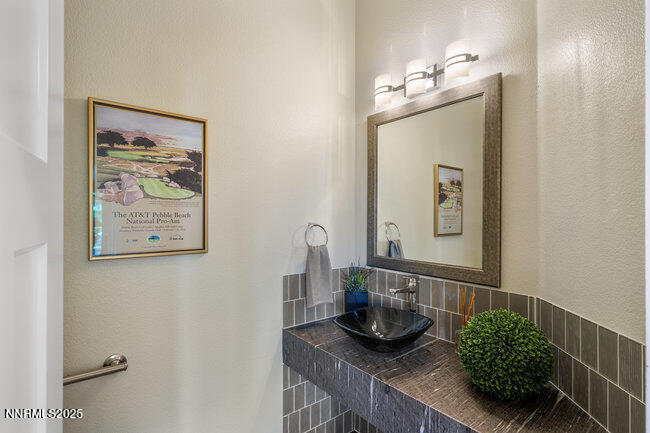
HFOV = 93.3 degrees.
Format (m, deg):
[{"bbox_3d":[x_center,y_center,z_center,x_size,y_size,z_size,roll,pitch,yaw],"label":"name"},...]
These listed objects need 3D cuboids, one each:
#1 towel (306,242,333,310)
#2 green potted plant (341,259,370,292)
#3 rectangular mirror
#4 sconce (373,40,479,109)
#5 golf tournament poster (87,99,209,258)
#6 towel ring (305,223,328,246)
[{"bbox_3d":[-0.029,0.362,1.861,0.195,0.365,0.060,0,0,-38],"label":"towel"},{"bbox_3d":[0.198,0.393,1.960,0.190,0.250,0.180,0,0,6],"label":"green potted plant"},{"bbox_3d":[0.535,-0.161,1.685,0.028,0.965,0.800,0,0,-38],"label":"rectangular mirror"},{"bbox_3d":[0.496,-0.730,1.648,0.136,0.165,0.630,0,0,-38],"label":"sconce"},{"bbox_3d":[-0.754,-0.146,1.353,0.453,0.637,0.040,0,0,-38],"label":"golf tournament poster"},{"bbox_3d":[-0.067,0.119,1.859,0.160,0.155,0.076,0,0,-38],"label":"towel ring"}]

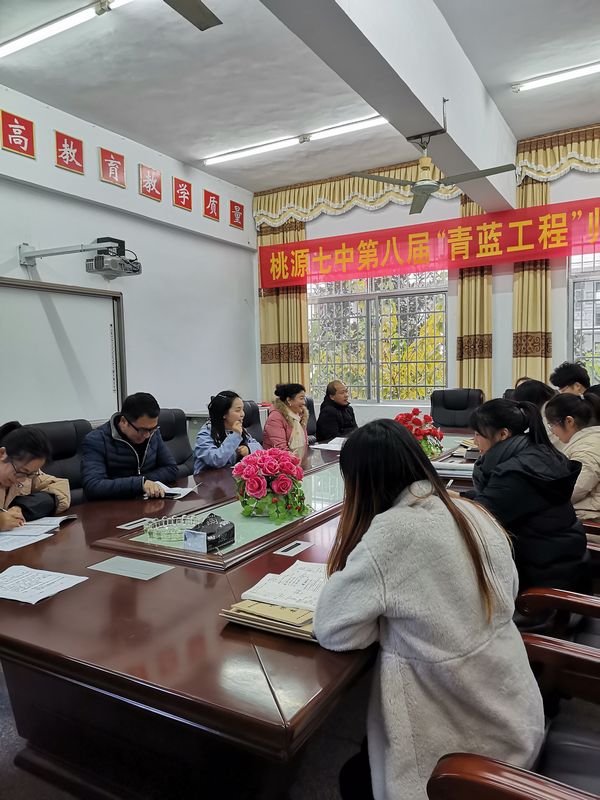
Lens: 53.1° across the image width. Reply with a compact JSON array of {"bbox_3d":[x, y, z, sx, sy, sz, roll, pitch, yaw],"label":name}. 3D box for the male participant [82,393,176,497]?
[{"bbox_3d":[-0.851,0.587,3.235,0.700,1.260,0.570,0,3,30],"label":"male participant"}]

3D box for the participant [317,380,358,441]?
[{"bbox_3d":[0.373,0.455,5.353,0.700,1.260,0.530,0,3,30],"label":"participant"}]

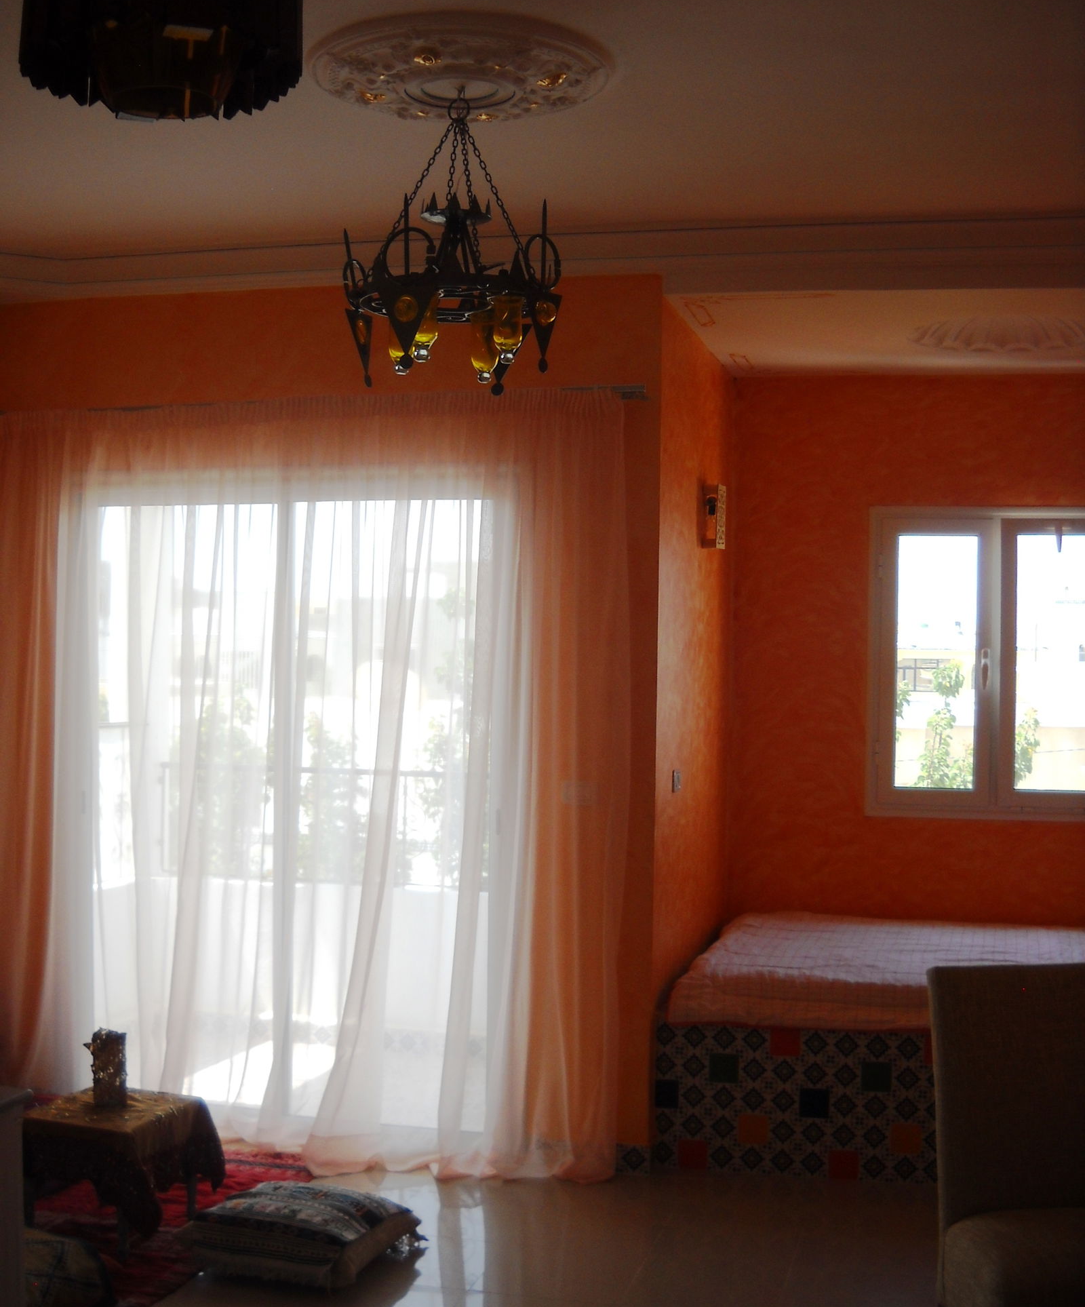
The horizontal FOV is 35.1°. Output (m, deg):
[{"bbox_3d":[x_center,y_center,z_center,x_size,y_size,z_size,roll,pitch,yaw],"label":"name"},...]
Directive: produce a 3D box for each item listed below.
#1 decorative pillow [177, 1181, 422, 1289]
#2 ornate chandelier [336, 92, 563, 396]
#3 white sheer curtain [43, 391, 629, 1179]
[{"bbox_3d":[-0.689,1.630,4.909,0.520,0.180,0.460,1,0,20],"label":"decorative pillow"},{"bbox_3d":[-0.207,-0.978,4.027,0.520,0.680,0.520,1,0,0],"label":"ornate chandelier"},{"bbox_3d":[-0.793,0.423,5.825,2.200,2.580,0.210,1,0,14],"label":"white sheer curtain"}]

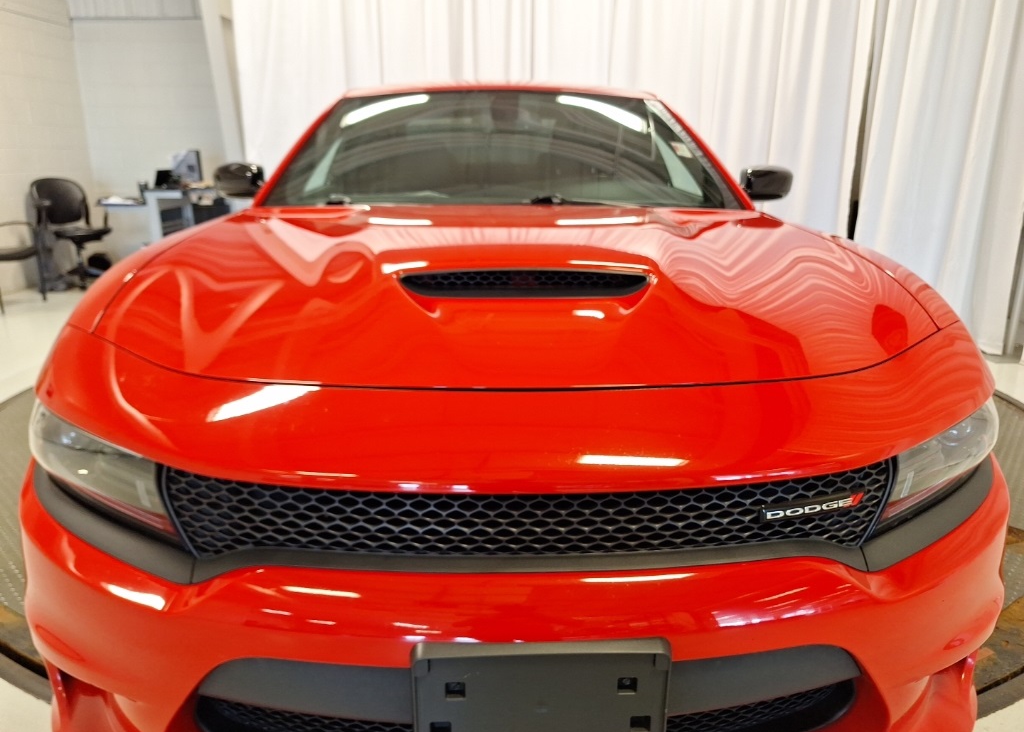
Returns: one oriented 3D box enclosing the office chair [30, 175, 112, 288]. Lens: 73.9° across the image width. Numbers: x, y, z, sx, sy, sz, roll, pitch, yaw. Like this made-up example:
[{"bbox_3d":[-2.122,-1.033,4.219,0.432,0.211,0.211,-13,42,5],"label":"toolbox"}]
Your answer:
[{"bbox_3d":[-3.891,-1.197,6.126,0.600,0.940,0.600,8,18,23],"label":"office chair"}]

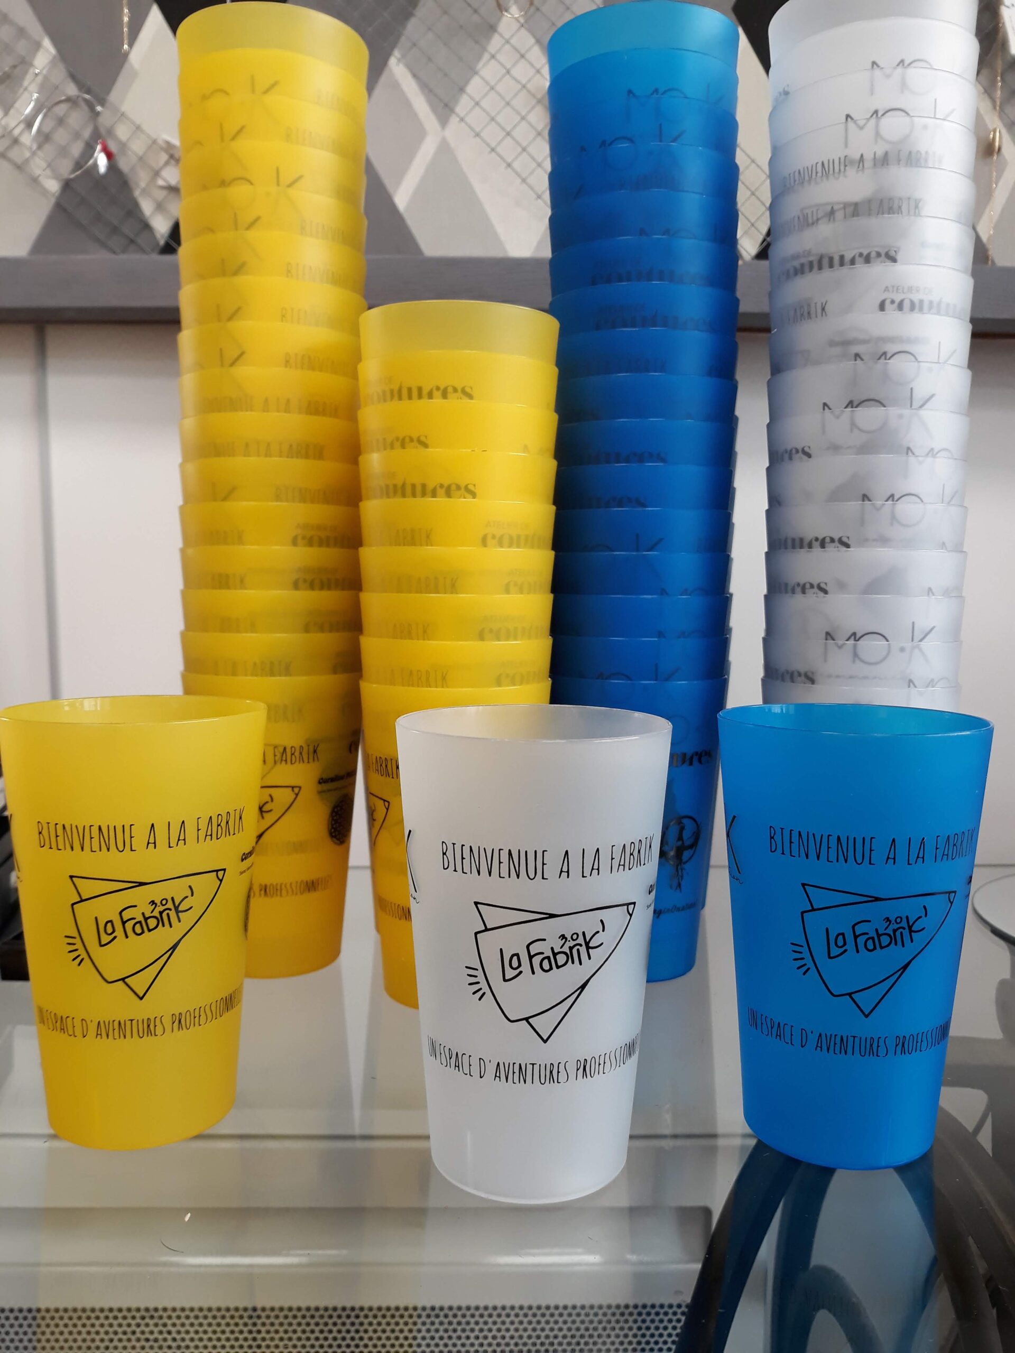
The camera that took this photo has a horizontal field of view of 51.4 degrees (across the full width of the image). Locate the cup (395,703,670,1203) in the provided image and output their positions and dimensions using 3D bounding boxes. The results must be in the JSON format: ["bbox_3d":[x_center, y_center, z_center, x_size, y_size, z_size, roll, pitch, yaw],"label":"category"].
[{"bbox_3d":[0.007,0.073,0.293,0.075,0.121,0.075,1,5,0],"label":"cup"}]

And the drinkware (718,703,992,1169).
[{"bbox_3d":[0.098,0.072,0.310,0.075,0.121,0.075,1,5,2],"label":"drinkware"}]

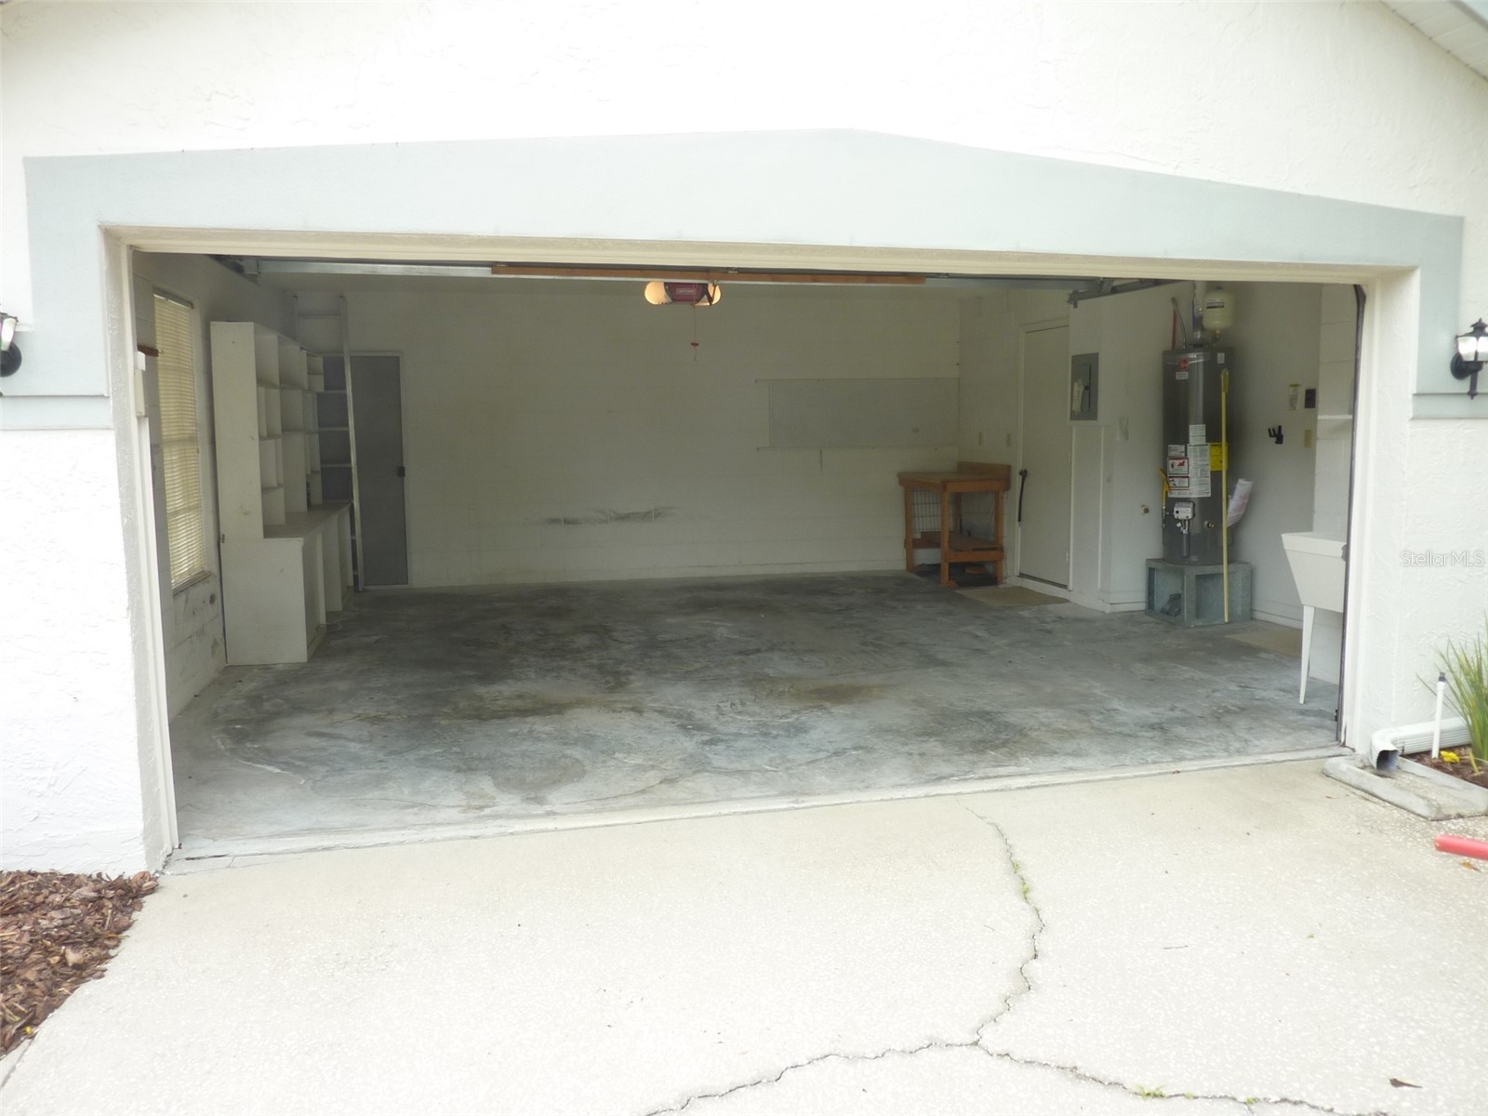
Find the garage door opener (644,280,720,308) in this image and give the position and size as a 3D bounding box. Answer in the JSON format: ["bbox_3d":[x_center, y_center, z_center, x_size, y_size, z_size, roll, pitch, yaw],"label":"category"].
[{"bbox_3d":[-0.397,-1.739,7.064,0.495,0.167,0.263,-2,8,-13],"label":"garage door opener"}]

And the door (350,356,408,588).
[{"bbox_3d":[-3.306,-0.744,9.262,0.737,2.000,0.061,-2,8,-13],"label":"door"}]

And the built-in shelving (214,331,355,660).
[{"bbox_3d":[-3.231,-0.530,7.694,0.475,2.055,2.525,-2,8,-13],"label":"built-in shelving"}]

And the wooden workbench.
[{"bbox_3d":[1.890,-0.329,9.867,0.667,1.030,1.081,-2,8,-13],"label":"wooden workbench"}]

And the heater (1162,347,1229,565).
[{"bbox_3d":[3.298,-0.742,7.788,0.490,1.498,0.490,-7,10,-40],"label":"heater"}]

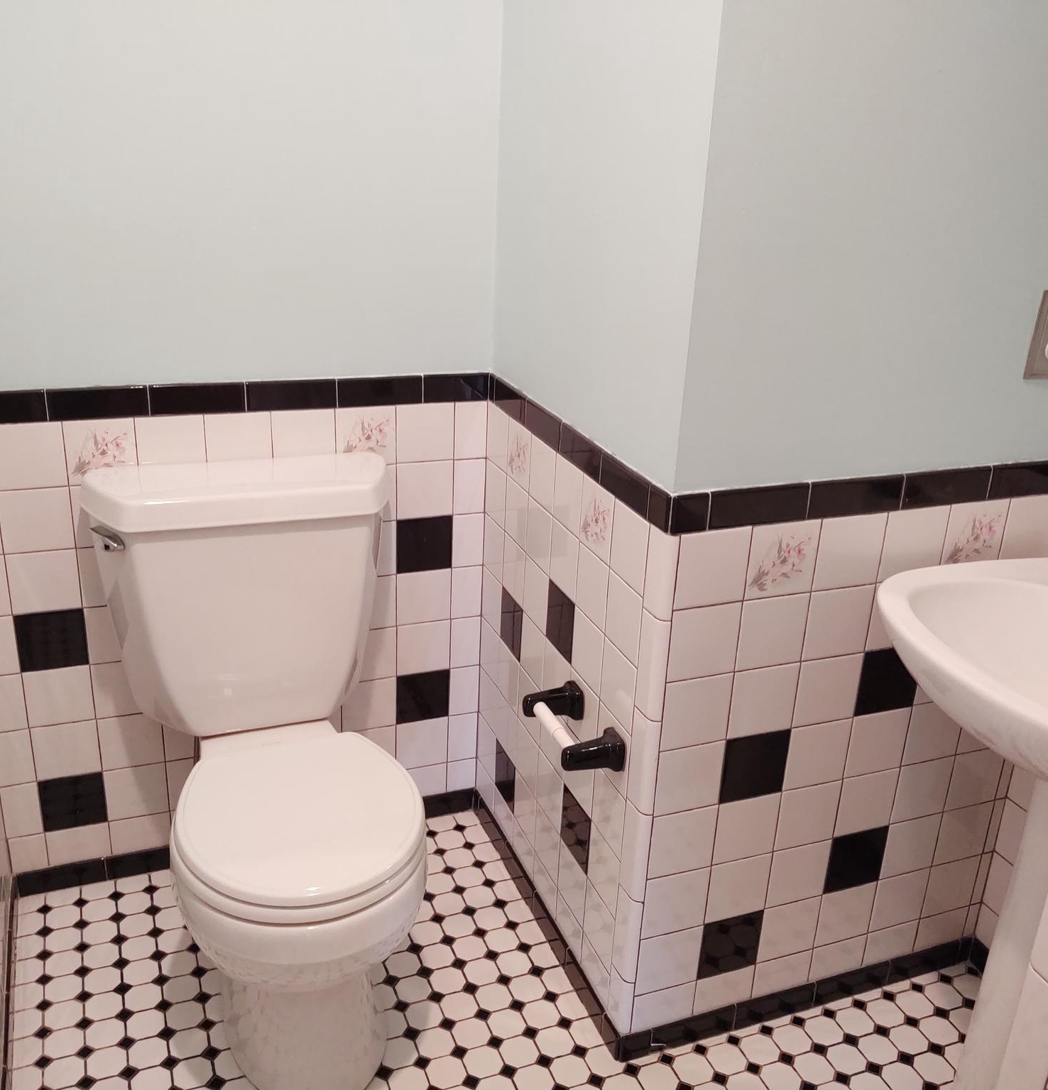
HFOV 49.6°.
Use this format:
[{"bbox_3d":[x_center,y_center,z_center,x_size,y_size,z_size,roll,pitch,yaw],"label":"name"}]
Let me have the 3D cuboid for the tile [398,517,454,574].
[{"bbox_3d":[-0.187,-0.003,2.124,0.108,0.108,0.009,-6,23,-20],"label":"tile"}]

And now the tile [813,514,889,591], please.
[{"bbox_3d":[0.454,0.008,1.584,0.108,0.108,0.010,-6,24,-21],"label":"tile"}]

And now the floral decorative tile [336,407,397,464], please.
[{"bbox_3d":[-0.281,-0.196,2.006,0.108,0.108,0.009,-6,23,-20],"label":"floral decorative tile"}]

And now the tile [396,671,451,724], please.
[{"bbox_3d":[-0.201,0.302,2.248,0.108,0.108,0.009,-6,23,-20],"label":"tile"}]

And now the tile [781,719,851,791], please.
[{"bbox_3d":[0.440,0.313,1.708,0.108,0.108,0.009,-6,24,-21],"label":"tile"}]

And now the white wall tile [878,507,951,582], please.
[{"bbox_3d":[0.556,-0.002,1.626,0.108,0.108,0.009,-6,23,-20],"label":"white wall tile"}]

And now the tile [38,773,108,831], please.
[{"bbox_3d":[-0.822,0.467,2.070,0.108,0.108,0.009,-6,23,-20],"label":"tile"}]

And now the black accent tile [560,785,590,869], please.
[{"bbox_3d":[0.090,0.470,1.881,0.010,0.108,0.108,-6,24,-20],"label":"black accent tile"}]

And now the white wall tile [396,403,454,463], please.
[{"bbox_3d":[-0.179,-0.207,2.044,0.108,0.108,0.009,-6,23,-20],"label":"white wall tile"}]

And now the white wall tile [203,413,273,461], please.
[{"bbox_3d":[-0.485,-0.174,1.931,0.108,0.108,0.009,-6,23,-20],"label":"white wall tile"}]

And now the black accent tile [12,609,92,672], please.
[{"bbox_3d":[-0.806,0.162,1.942,0.108,0.108,0.009,-6,23,-20],"label":"black accent tile"}]

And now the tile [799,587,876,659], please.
[{"bbox_3d":[0.449,0.110,1.626,0.108,0.108,0.009,-6,24,-21],"label":"tile"}]

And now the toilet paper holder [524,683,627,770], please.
[{"bbox_3d":[0.073,0.278,1.718,0.086,0.049,0.199,-6,23,-20],"label":"toilet paper holder"}]

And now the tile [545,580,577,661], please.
[{"bbox_3d":[0.064,0.126,1.859,0.009,0.108,0.108,-6,24,-20],"label":"tile"}]

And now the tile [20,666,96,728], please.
[{"bbox_3d":[-0.809,0.264,1.978,0.108,0.108,0.009,-6,23,-20],"label":"tile"}]

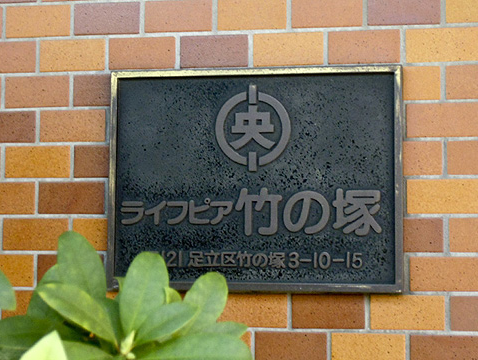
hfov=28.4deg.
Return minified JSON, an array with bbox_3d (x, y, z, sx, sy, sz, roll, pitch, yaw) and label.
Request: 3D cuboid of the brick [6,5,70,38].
[{"bbox_3d":[-0.284,-0.225,1.349,0.096,0.044,0.025,-1,-3,9],"label":"brick"}]

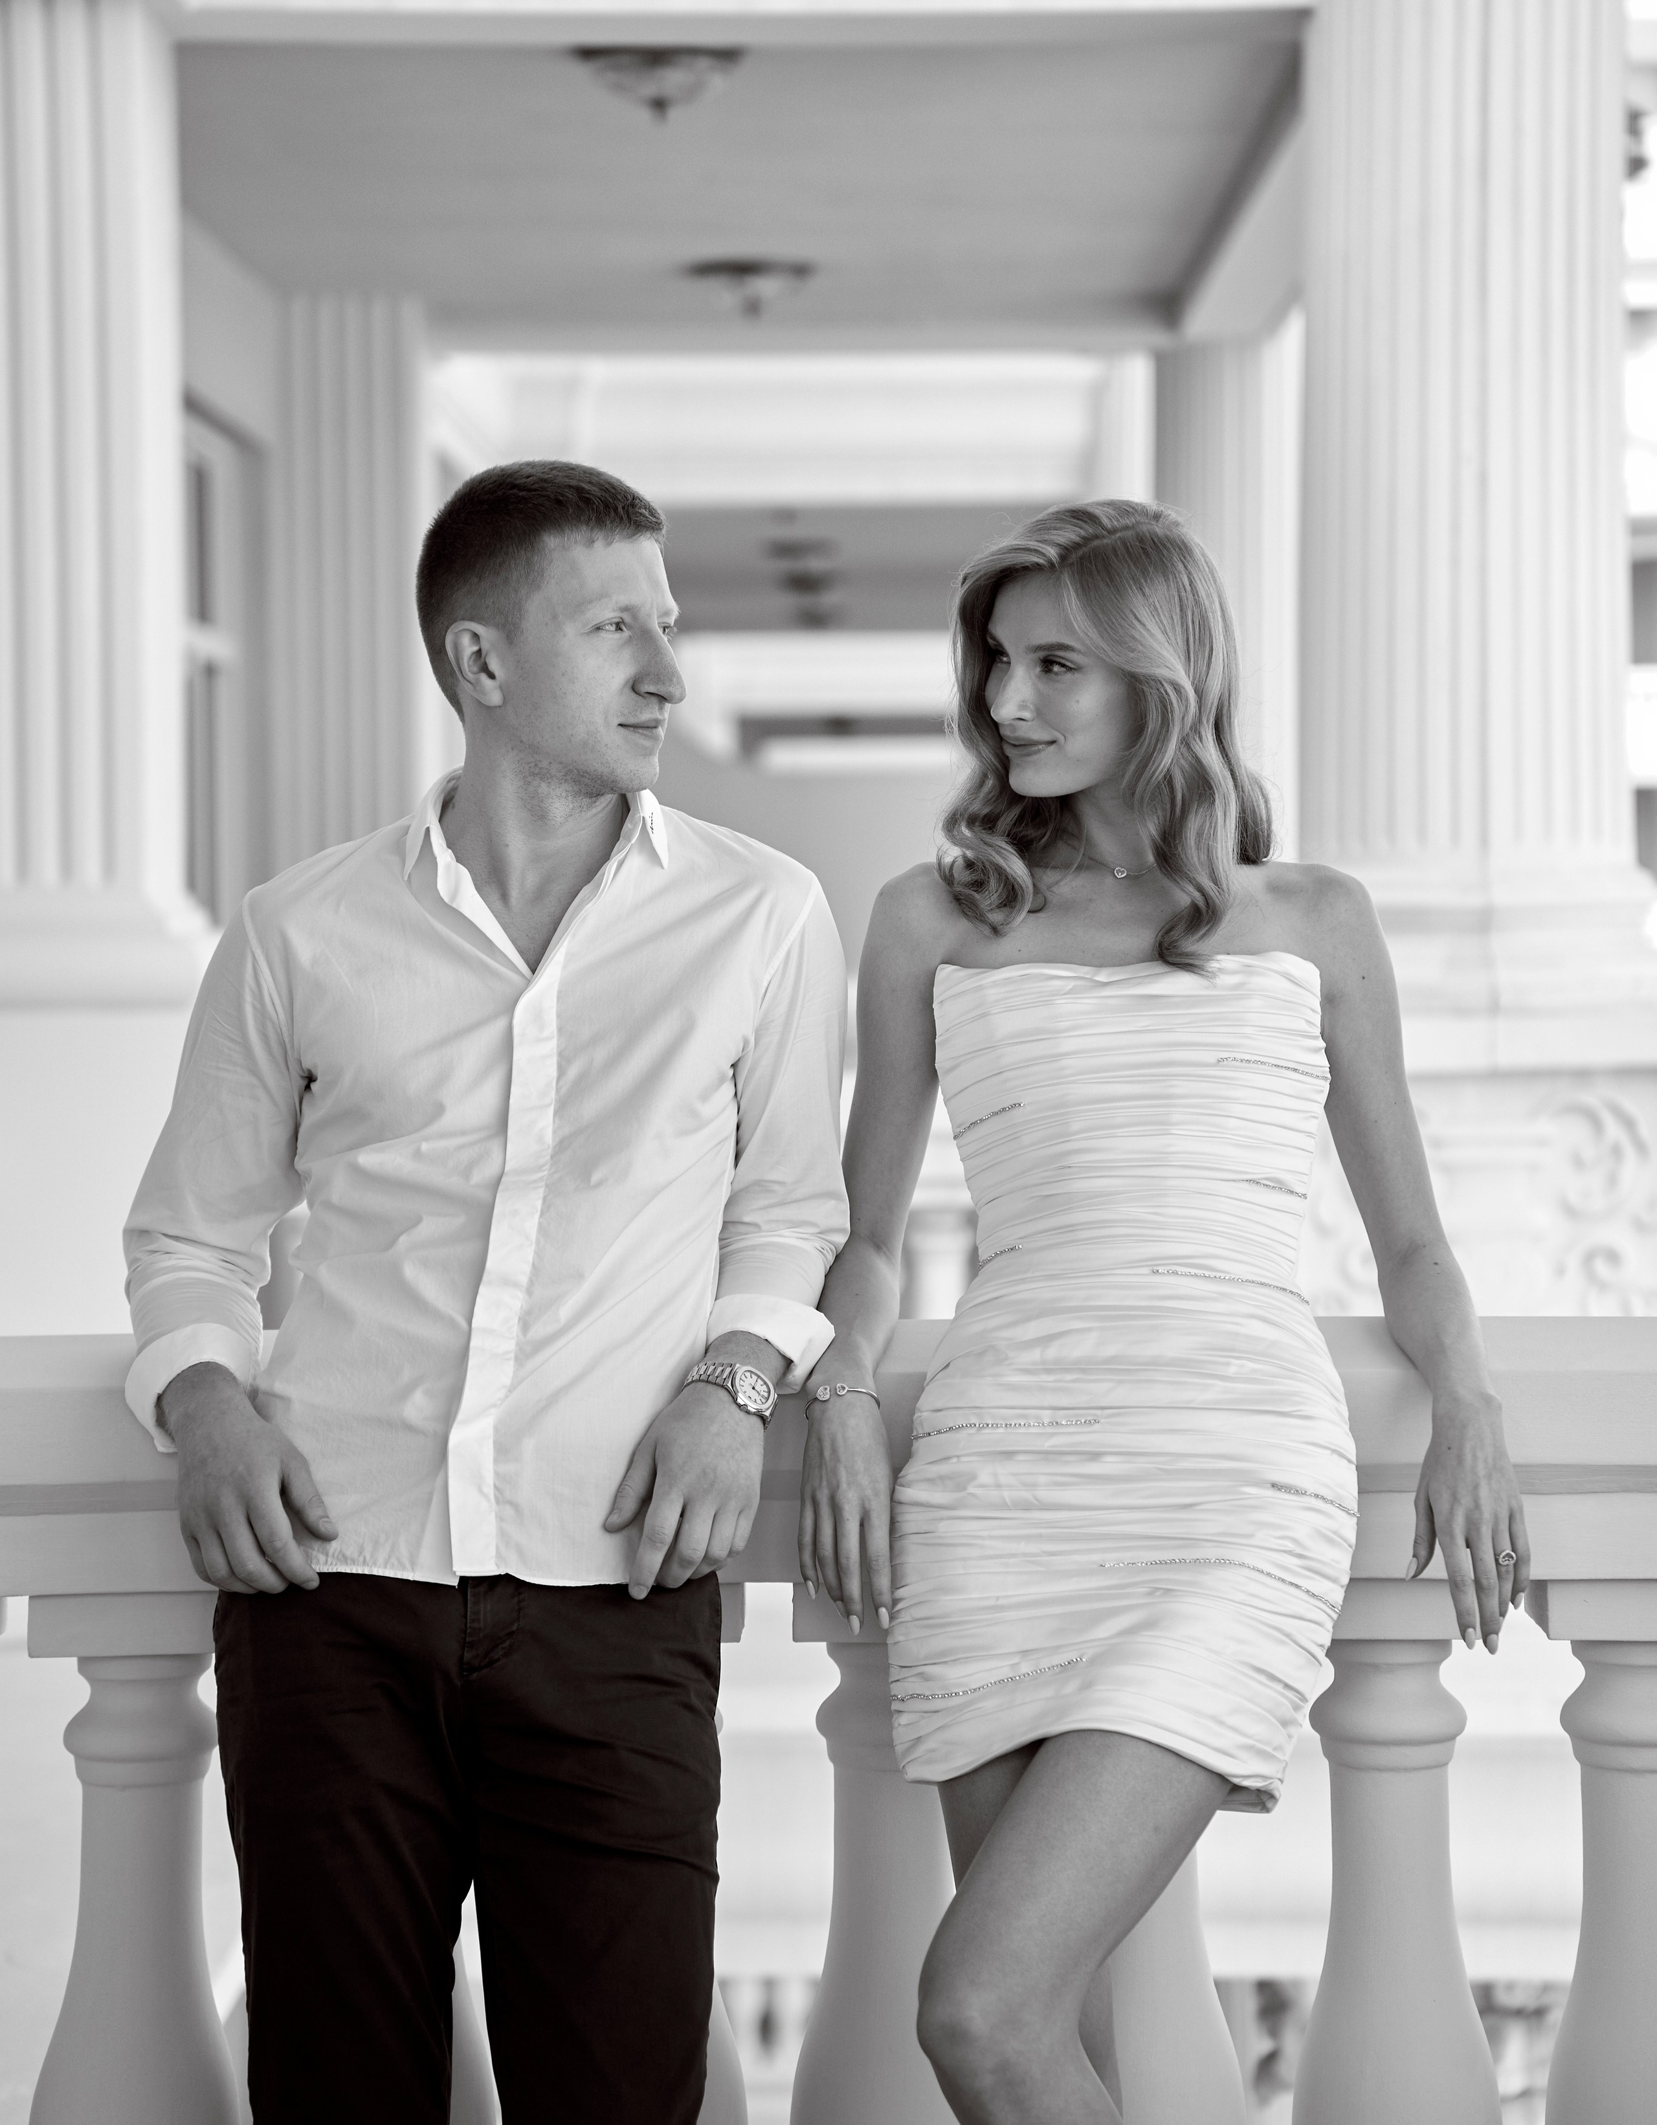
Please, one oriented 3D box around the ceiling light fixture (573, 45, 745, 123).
[{"bbox_3d":[-0.459,-2.655,14.049,0.460,0.210,0.460,0,2,0],"label":"ceiling light fixture"}]

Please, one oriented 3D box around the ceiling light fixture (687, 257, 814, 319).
[{"bbox_3d":[-0.285,-2.821,18.900,0.470,0.210,0.470,0,2,0],"label":"ceiling light fixture"}]

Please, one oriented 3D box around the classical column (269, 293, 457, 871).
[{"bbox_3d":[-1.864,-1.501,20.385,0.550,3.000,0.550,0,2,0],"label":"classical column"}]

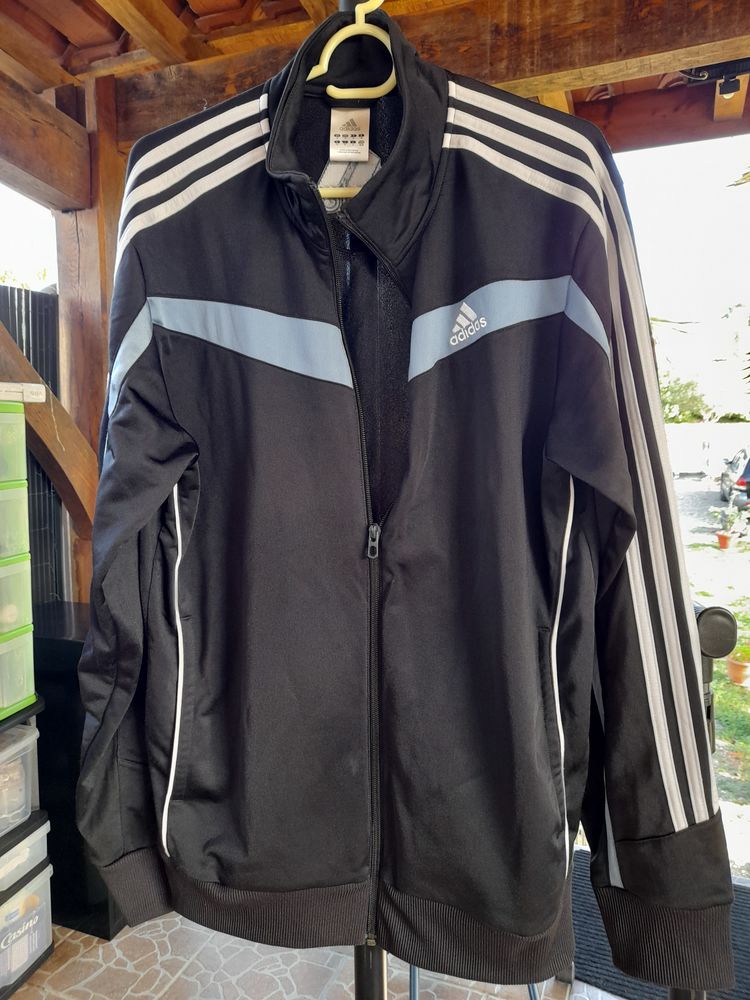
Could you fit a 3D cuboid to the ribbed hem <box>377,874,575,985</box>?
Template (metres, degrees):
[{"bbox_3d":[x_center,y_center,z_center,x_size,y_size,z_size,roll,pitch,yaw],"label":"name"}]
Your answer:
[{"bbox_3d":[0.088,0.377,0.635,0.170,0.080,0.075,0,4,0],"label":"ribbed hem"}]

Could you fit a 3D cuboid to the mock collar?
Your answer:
[{"bbox_3d":[-0.017,-0.318,0.630,0.165,0.225,0.120,0,4,0],"label":"mock collar"}]

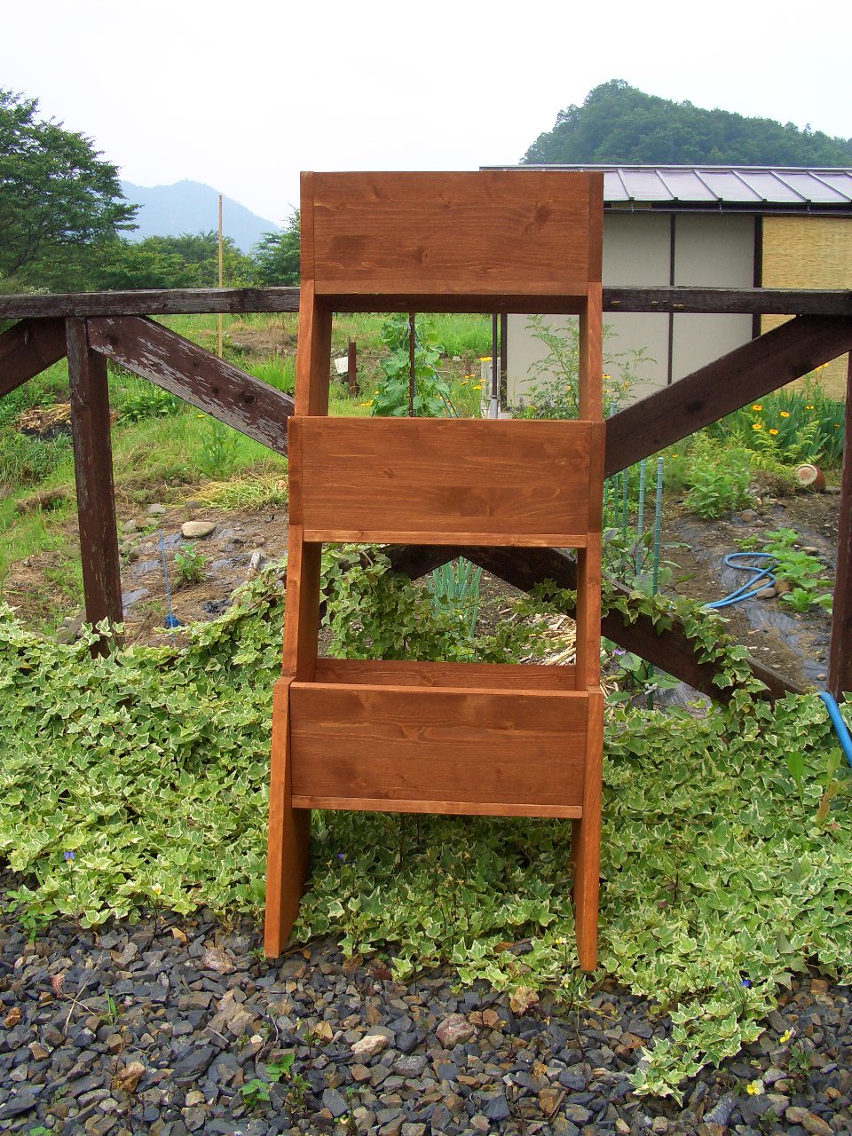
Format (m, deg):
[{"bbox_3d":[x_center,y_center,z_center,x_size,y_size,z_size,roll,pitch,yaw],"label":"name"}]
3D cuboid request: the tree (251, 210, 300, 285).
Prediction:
[{"bbox_3d":[-4.965,-12.579,45.000,4.000,4.100,4.000,-1,11,0],"label":"tree"}]

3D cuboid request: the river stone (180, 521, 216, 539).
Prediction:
[{"bbox_3d":[-1.037,-0.175,5.240,0.153,0.062,0.110,-1,11,0],"label":"river stone"}]

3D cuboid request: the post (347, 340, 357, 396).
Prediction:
[{"bbox_3d":[-0.991,-2.669,15.300,0.100,0.710,0.100,-1,11,0],"label":"post"}]

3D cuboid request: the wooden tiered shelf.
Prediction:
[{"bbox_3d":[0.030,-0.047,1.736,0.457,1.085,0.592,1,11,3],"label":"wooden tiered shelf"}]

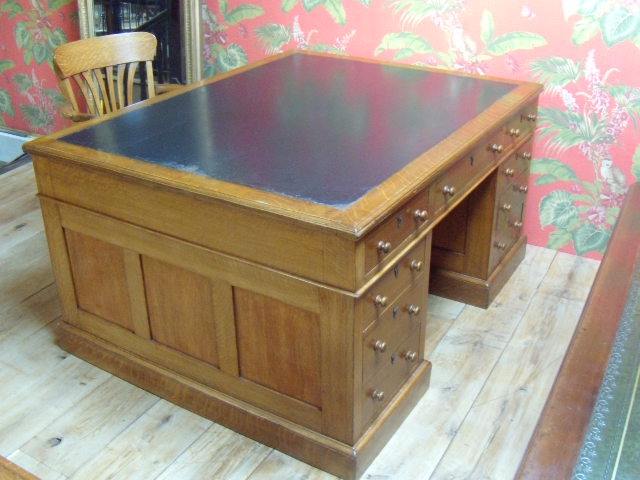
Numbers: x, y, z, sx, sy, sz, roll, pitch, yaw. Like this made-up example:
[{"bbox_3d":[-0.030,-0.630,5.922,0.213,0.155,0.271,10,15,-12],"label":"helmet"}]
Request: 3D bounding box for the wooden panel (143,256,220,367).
[{"bbox_3d":[-0.419,0.214,2.022,0.286,0.314,0.020,15,31,29],"label":"wooden panel"}]

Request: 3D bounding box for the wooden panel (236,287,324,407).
[{"bbox_3d":[-0.115,0.296,1.847,0.287,0.314,0.020,15,31,29],"label":"wooden panel"}]

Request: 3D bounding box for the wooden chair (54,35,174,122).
[{"bbox_3d":[-0.779,-0.422,3.058,0.570,0.903,0.600,23,35,39],"label":"wooden chair"}]

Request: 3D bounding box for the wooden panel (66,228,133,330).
[{"bbox_3d":[-0.721,0.132,2.195,0.290,0.314,0.020,15,31,29],"label":"wooden panel"}]

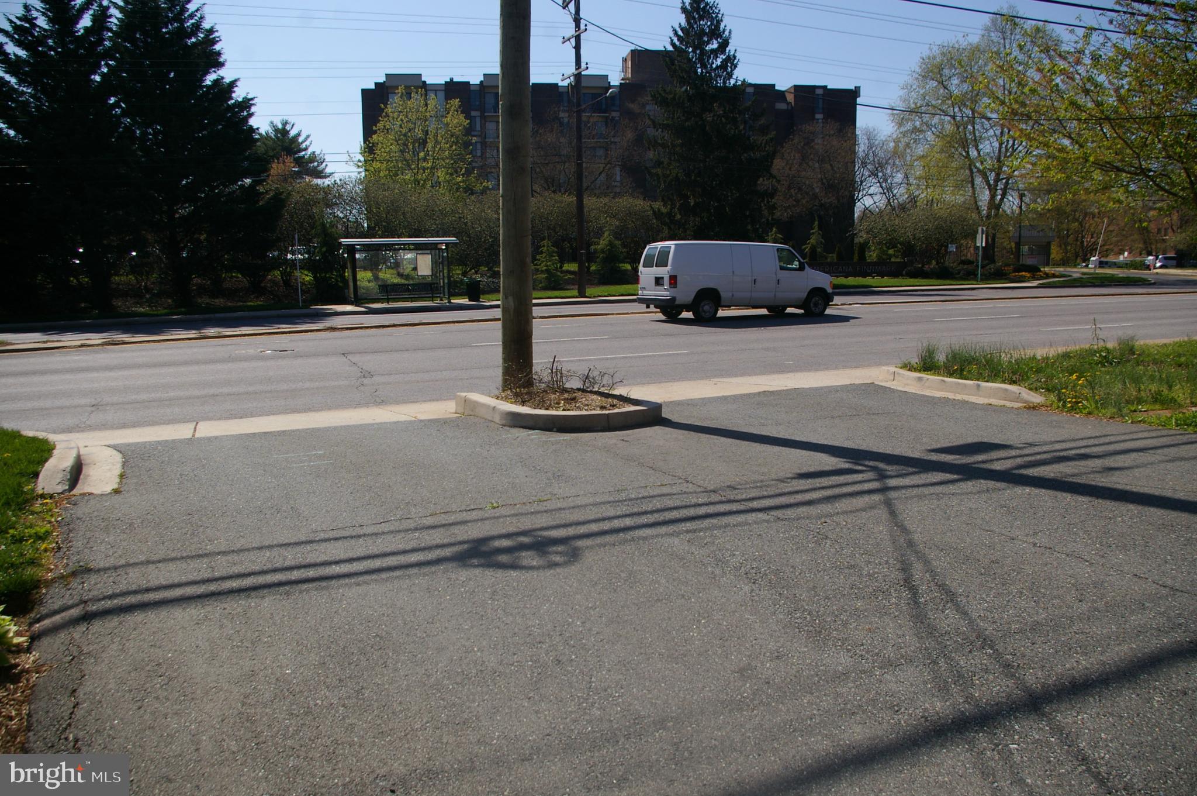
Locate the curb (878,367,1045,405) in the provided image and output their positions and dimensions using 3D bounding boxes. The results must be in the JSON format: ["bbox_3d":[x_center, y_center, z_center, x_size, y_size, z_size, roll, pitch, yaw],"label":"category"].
[{"bbox_3d":[4.303,-0.190,10.964,0.480,0.180,2.600,-5,9,-24],"label":"curb"}]

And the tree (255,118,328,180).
[{"bbox_3d":[-22.897,-14.613,66.516,6.600,11.822,6.600,-1,9,0],"label":"tree"}]

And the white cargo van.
[{"bbox_3d":[3.910,-3.267,24.959,5.400,2.110,2.020,-5,9,-24],"label":"white cargo van"}]

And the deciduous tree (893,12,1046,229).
[{"bbox_3d":[24.771,-17.124,60.167,10.600,16.798,10.600,-1,9,0],"label":"deciduous tree"}]

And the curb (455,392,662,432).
[{"bbox_3d":[-0.390,0.112,9.361,1.750,0.190,1.800,-5,9,-24],"label":"curb"}]

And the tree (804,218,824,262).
[{"bbox_3d":[12.082,-8.464,50.325,1.250,3.161,1.250,-1,9,0],"label":"tree"}]

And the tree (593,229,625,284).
[{"bbox_3d":[0.460,-6.475,41.499,1.550,2.581,1.550,-1,9,0],"label":"tree"}]

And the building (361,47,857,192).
[{"bbox_3d":[1.008,-27.432,105.751,53.100,24.392,20.000,-2,9,-7],"label":"building"}]

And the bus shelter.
[{"bbox_3d":[-7.470,-4.718,33.541,4.250,2.420,1.800,-5,10,-26],"label":"bus shelter"}]

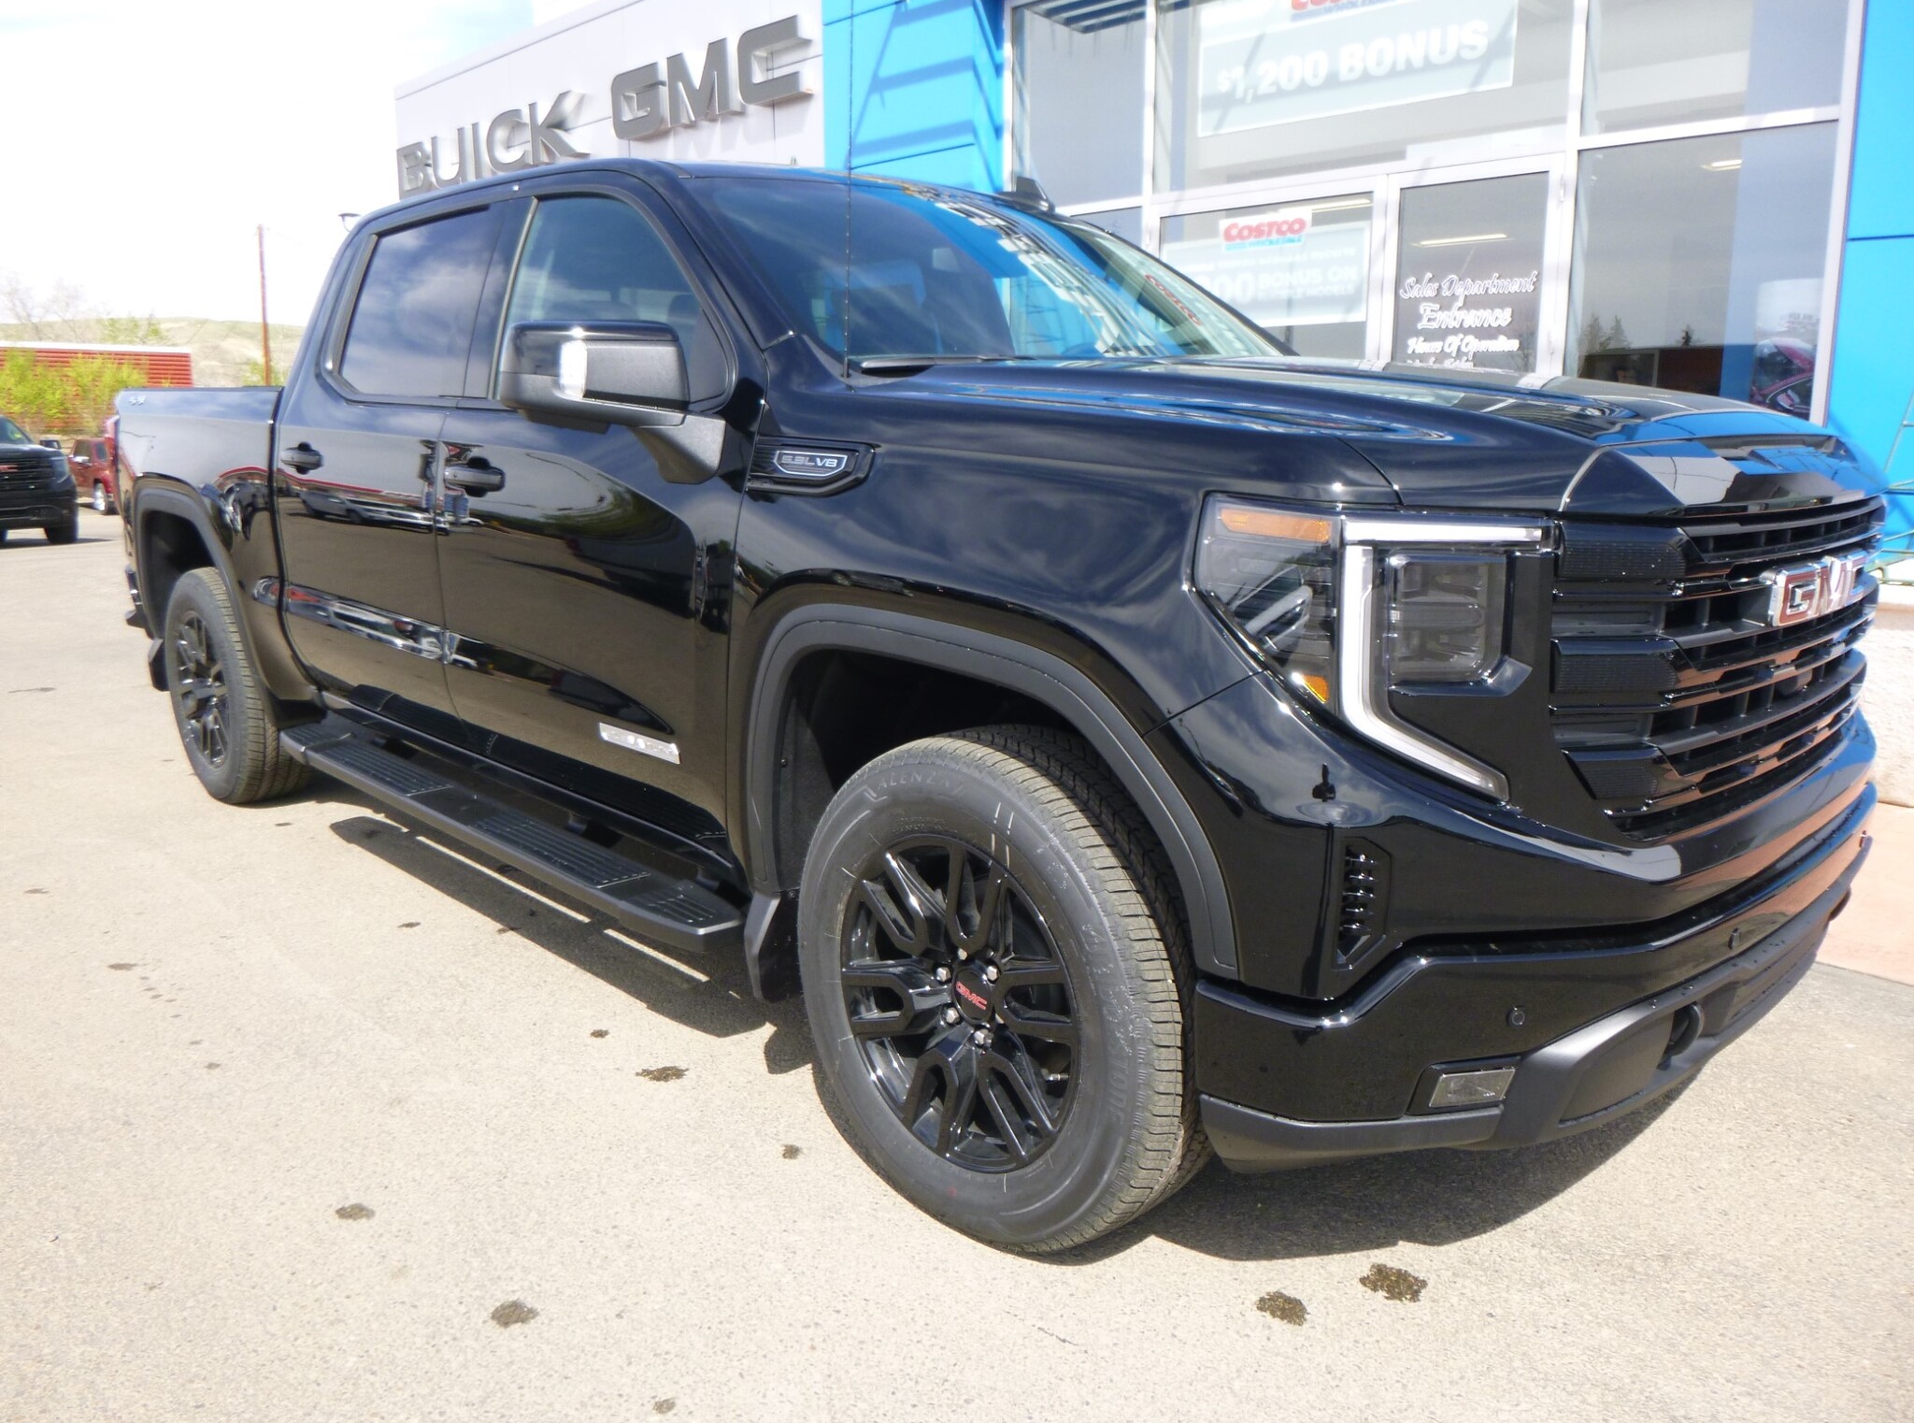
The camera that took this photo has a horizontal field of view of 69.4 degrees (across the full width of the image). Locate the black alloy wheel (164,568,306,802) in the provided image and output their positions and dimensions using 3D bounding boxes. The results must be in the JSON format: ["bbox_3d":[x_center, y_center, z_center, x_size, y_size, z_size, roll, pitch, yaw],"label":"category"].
[{"bbox_3d":[-2.542,-0.099,4.914,0.280,0.822,0.836,-8,14,-44],"label":"black alloy wheel"}]

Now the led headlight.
[{"bbox_3d":[0.544,-0.068,1.832,0.410,0.420,0.360,-8,14,-44],"label":"led headlight"}]

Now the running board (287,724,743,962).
[{"bbox_3d":[-1.220,0.254,3.400,0.220,0.090,2.380,-8,14,-44],"label":"running board"}]

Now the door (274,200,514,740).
[{"bbox_3d":[-1.573,-0.687,3.812,0.270,1.350,1.140,-8,14,-44],"label":"door"}]

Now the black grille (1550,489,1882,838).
[{"bbox_3d":[1.275,-0.088,2.238,1.260,0.510,0.250,-8,14,-44],"label":"black grille"}]

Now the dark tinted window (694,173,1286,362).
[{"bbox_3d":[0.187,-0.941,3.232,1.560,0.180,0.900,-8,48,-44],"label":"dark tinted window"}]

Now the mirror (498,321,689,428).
[{"bbox_3d":[-0.650,-0.612,2.534,0.270,0.200,0.230,-8,14,-44],"label":"mirror"}]

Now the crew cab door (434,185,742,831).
[{"bbox_3d":[-0.747,-0.517,2.986,0.270,1.350,1.280,-8,14,-44],"label":"crew cab door"}]

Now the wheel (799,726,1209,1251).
[{"bbox_3d":[0.080,0.441,2.295,0.280,0.822,0.838,-8,14,-44],"label":"wheel"}]

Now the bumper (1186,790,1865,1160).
[{"bbox_3d":[1.202,0.357,2.379,2.040,0.430,0.500,-8,14,-44],"label":"bumper"}]

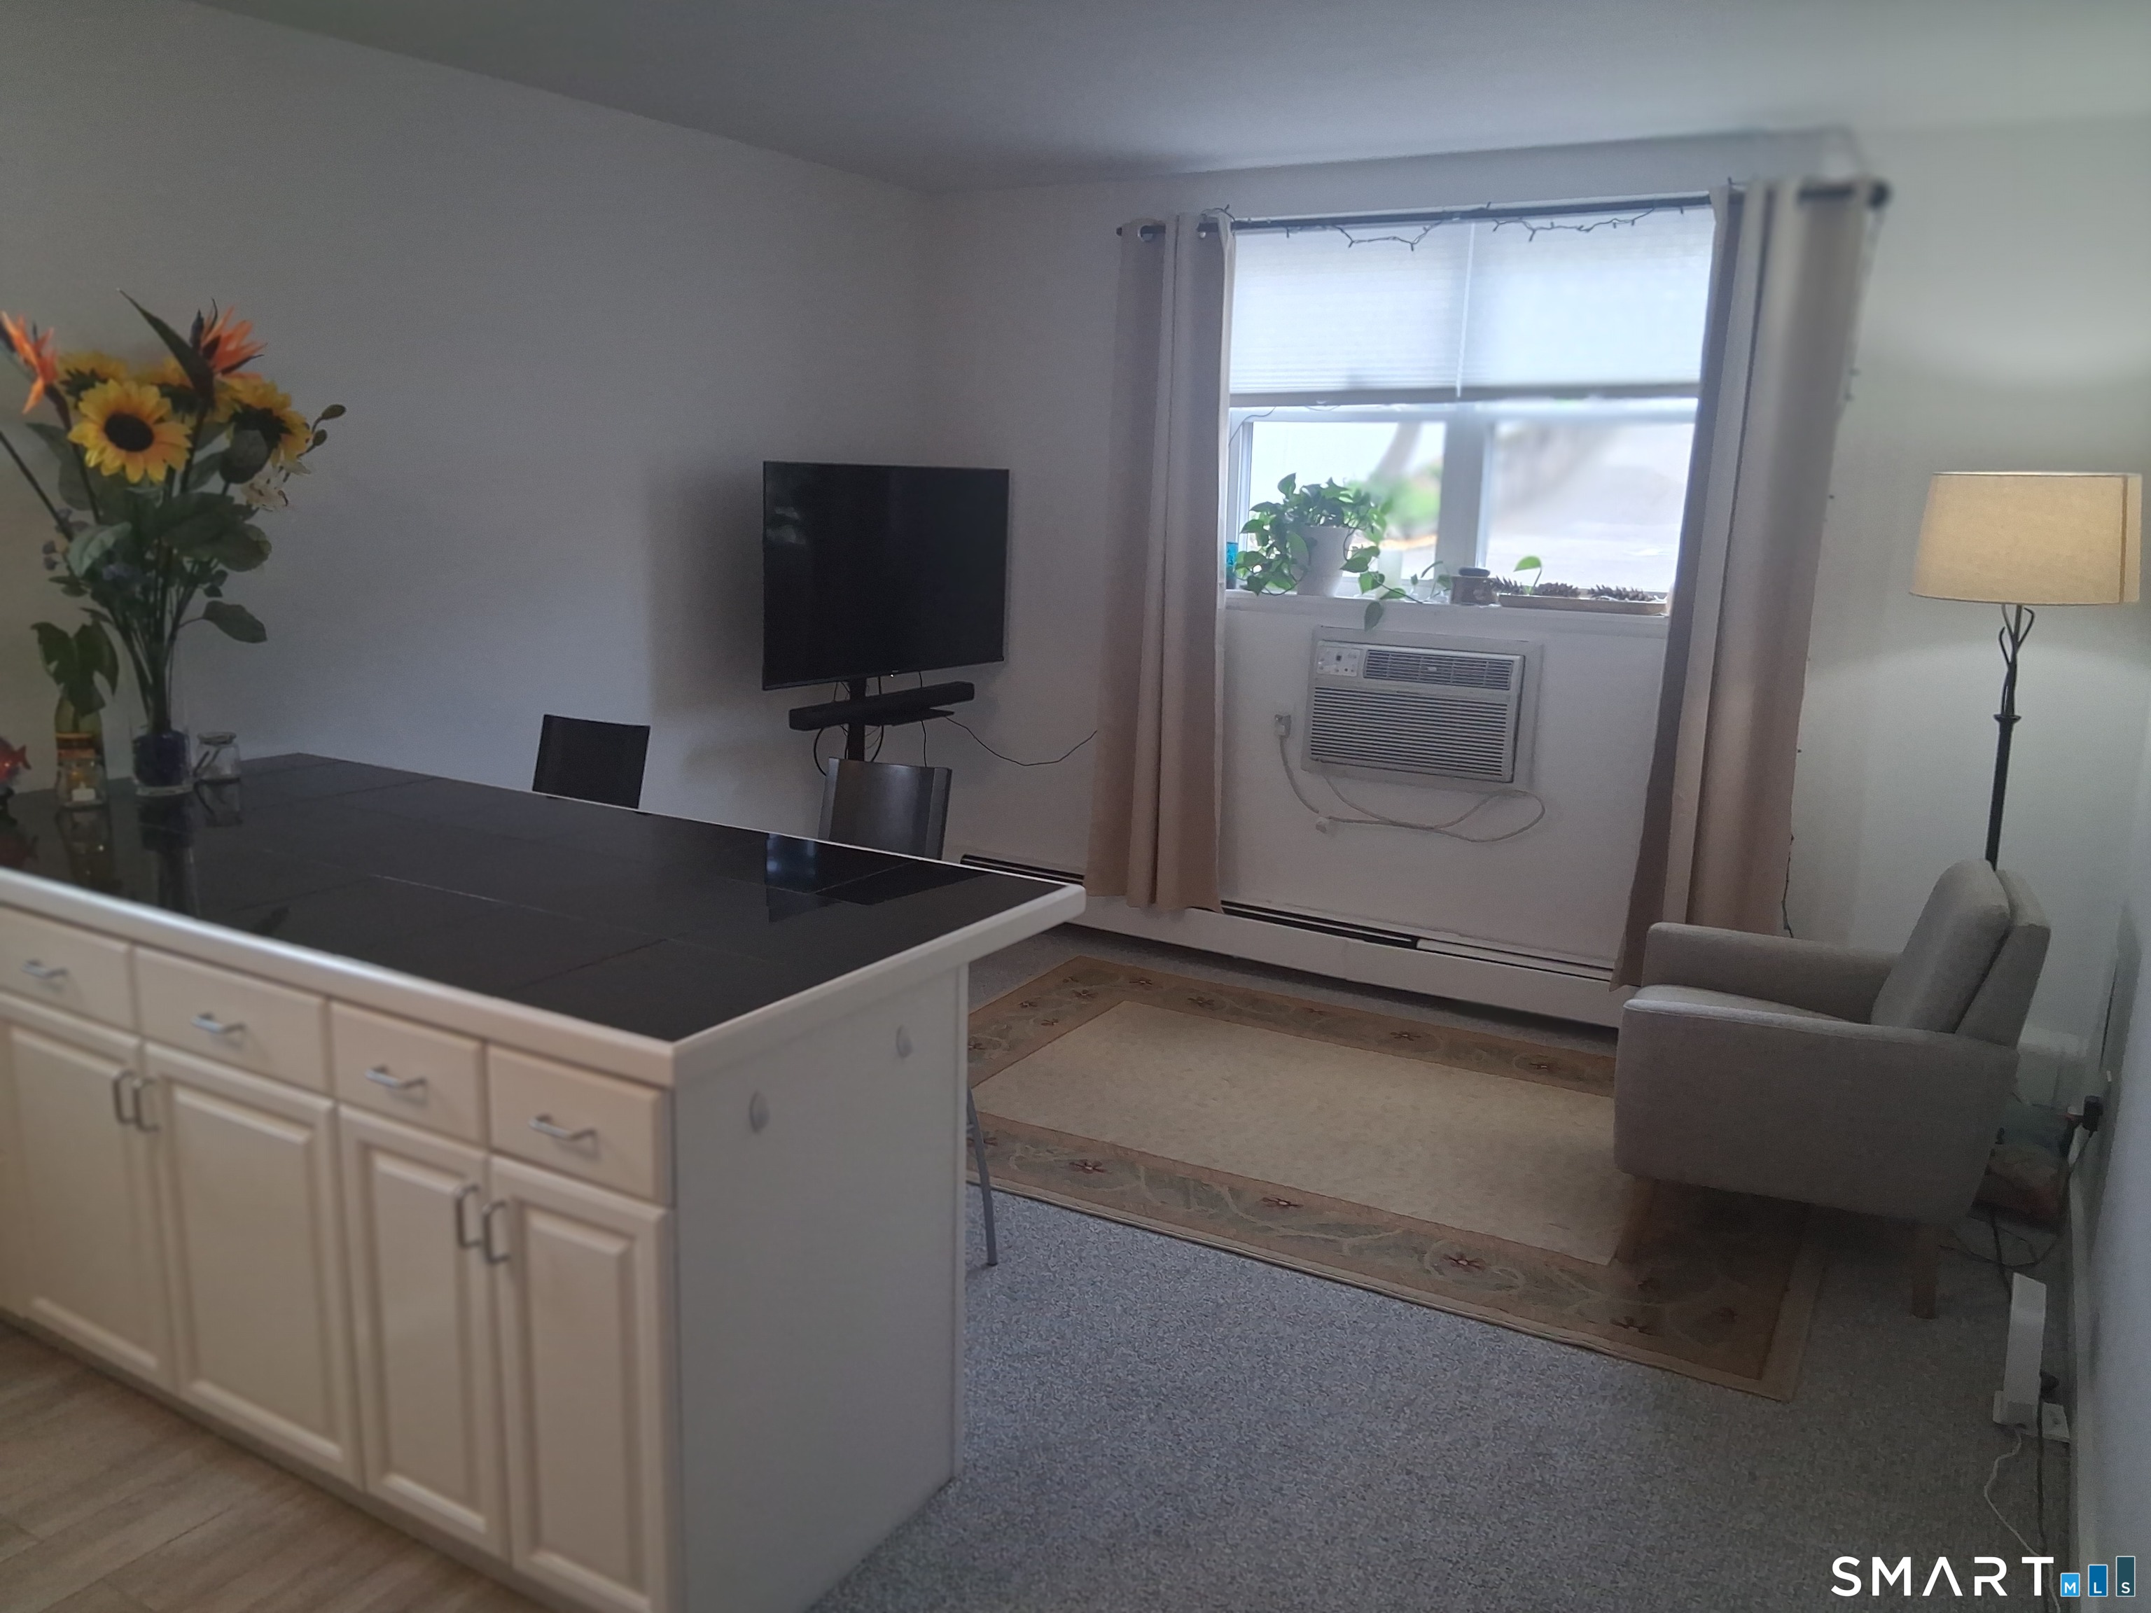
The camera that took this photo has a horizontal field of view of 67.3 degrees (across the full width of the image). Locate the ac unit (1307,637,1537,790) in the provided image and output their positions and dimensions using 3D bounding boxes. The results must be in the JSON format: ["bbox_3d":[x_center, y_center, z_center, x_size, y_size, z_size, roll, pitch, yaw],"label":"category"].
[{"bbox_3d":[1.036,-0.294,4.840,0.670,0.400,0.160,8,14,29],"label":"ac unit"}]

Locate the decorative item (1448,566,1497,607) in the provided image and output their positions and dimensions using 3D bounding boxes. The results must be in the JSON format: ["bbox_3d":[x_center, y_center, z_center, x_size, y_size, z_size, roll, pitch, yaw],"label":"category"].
[{"bbox_3d":[1.176,-0.647,4.746,0.140,0.110,0.130,8,14,29],"label":"decorative item"}]

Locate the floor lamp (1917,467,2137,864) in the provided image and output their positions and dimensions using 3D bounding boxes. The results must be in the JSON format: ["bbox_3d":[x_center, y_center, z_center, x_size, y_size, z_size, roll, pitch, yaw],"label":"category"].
[{"bbox_3d":[2.077,0.050,3.672,0.410,1.580,0.410,8,14,29],"label":"floor lamp"}]

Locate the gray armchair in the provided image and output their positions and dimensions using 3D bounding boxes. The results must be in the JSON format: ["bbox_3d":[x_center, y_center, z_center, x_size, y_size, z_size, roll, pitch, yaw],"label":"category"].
[{"bbox_3d":[1.510,0.513,3.334,0.700,0.790,0.690,6,13,22],"label":"gray armchair"}]

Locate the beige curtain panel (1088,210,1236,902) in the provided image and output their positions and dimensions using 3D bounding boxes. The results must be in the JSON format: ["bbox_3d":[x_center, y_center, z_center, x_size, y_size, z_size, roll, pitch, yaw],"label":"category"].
[{"bbox_3d":[0.253,-0.735,5.149,0.460,2.160,0.120,8,14,29],"label":"beige curtain panel"}]

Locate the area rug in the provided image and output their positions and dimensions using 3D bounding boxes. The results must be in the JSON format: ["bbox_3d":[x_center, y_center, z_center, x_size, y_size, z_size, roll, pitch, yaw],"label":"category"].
[{"bbox_3d":[0.620,0.756,4.003,2.316,0.012,1.565,8,14,29],"label":"area rug"}]

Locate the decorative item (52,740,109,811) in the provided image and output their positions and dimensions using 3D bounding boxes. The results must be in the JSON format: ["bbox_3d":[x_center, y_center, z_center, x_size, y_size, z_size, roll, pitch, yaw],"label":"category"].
[{"bbox_3d":[-1.821,-0.068,2.951,0.085,0.125,0.085,8,14,29],"label":"decorative item"}]

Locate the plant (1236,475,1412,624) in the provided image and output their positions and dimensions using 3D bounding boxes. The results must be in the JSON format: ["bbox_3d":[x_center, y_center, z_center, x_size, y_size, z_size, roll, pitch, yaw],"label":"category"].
[{"bbox_3d":[0.757,-0.788,4.932,0.530,0.440,0.320,8,14,29],"label":"plant"}]

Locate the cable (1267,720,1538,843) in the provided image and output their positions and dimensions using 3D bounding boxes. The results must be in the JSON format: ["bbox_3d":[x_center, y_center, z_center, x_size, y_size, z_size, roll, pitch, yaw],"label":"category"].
[{"bbox_3d":[0.993,-0.069,4.910,0.860,0.310,0.050,8,14,29],"label":"cable"}]

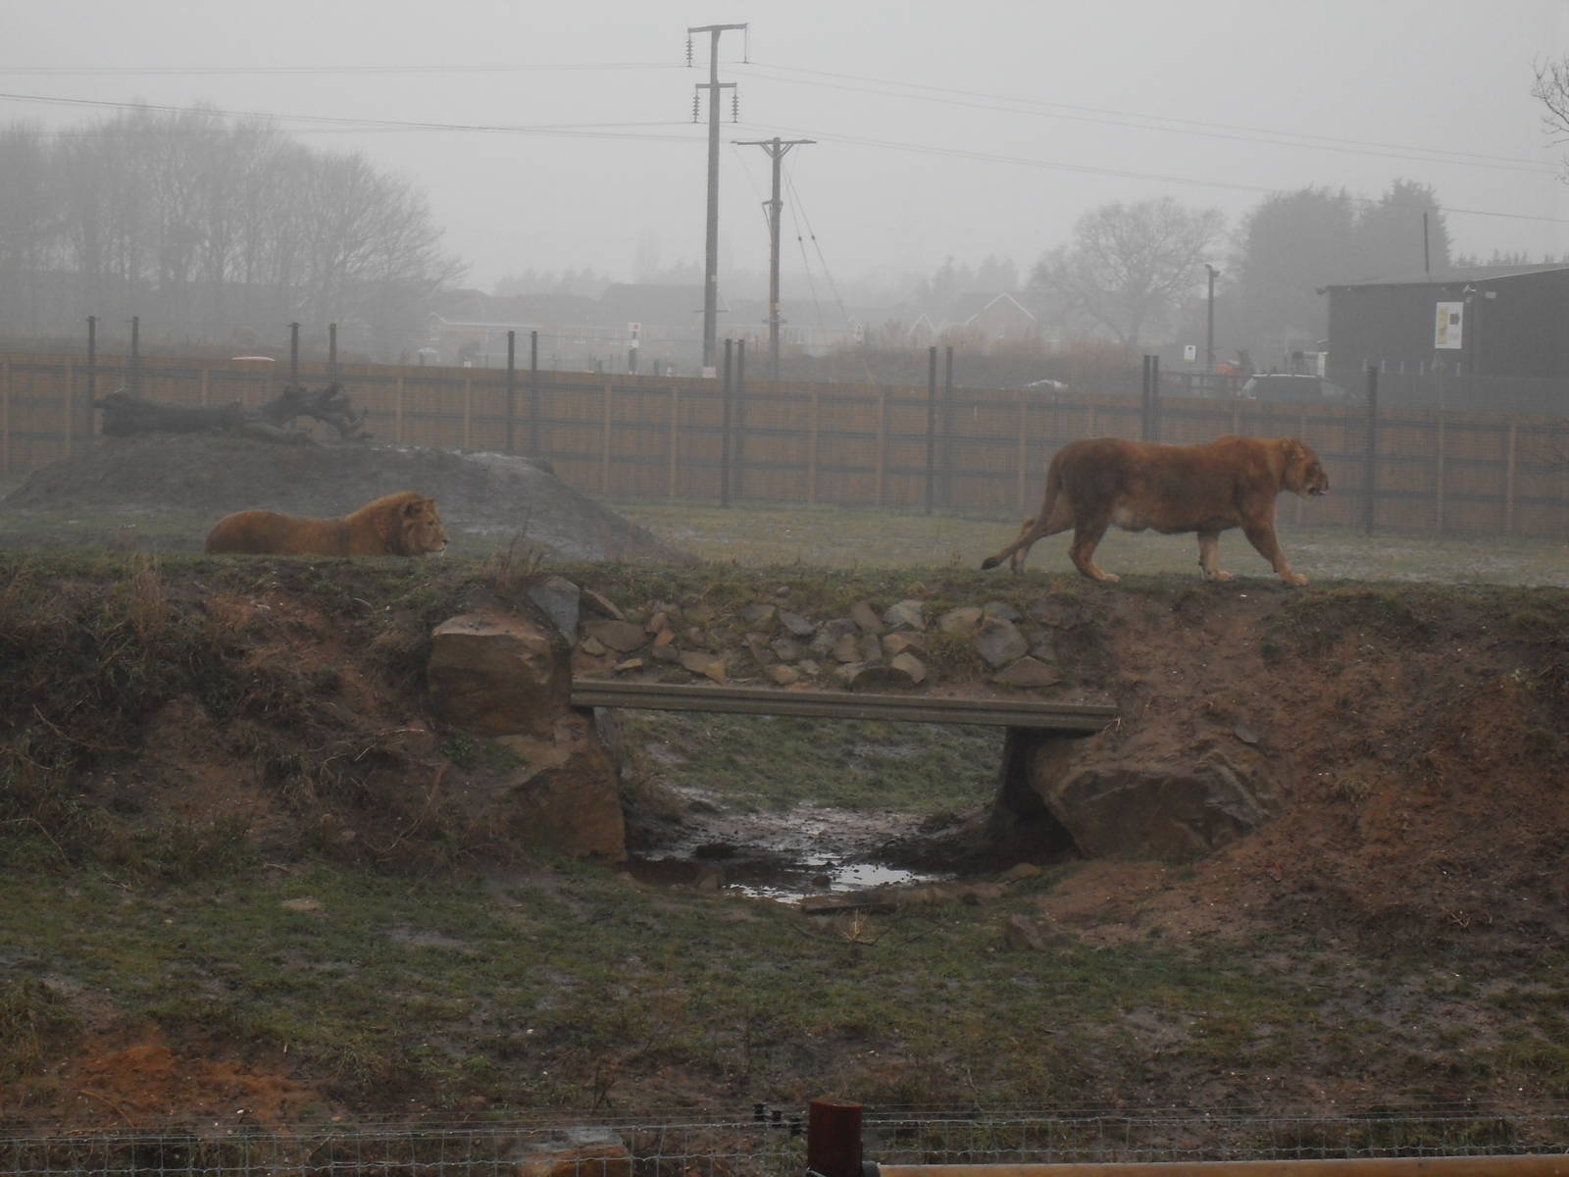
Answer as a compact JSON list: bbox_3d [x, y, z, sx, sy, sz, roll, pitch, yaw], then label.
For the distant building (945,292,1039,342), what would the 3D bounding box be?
[{"bbox_3d":[18.278,-22.244,440.000,8.200,7.300,8.500,1,3,0],"label":"distant building"}]

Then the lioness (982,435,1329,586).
[{"bbox_3d":[2.358,-0.495,32.000,2.200,0.930,0.450,1,3,0],"label":"lioness"}]

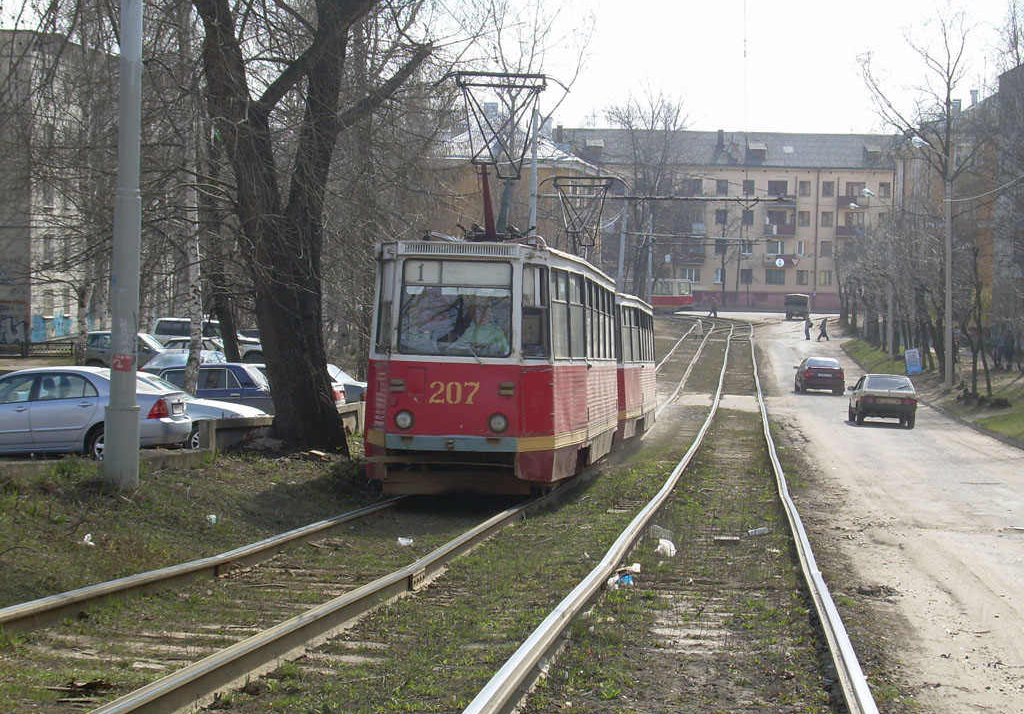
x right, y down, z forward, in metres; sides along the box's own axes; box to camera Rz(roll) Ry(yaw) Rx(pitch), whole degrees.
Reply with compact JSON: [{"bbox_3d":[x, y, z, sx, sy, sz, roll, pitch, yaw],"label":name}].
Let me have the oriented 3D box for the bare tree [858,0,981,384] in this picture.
[{"bbox_3d":[16.400,-6.600,86.500,5.000,15.200,5.000,1,3,0],"label":"bare tree"}]

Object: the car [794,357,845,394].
[{"bbox_3d":[11.850,0.680,83.000,1.680,1.420,4.200,2,1,3],"label":"car"}]

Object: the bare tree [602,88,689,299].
[{"bbox_3d":[9.149,-10.040,148.000,6.000,17.000,6.000,1,3,0],"label":"bare tree"}]

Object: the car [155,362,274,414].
[{"bbox_3d":[-6.130,0.840,42.600,4.150,1.440,1.610,2,1,5],"label":"car"}]

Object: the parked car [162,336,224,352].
[{"bbox_3d":[-11.700,0.010,78.000,4.300,1.400,1.680,2,1,5],"label":"parked car"}]

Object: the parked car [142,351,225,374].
[{"bbox_3d":[-7.750,0.520,53.800,1.680,1.400,4.100,2,3,12],"label":"parked car"}]

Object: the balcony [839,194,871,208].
[{"bbox_3d":[32.600,-14.750,206.000,3.000,1.200,1.000,1,3,-3],"label":"balcony"}]

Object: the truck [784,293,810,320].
[{"bbox_3d":[23.797,-4.084,180.000,2.000,2.150,4.600,1,3,6],"label":"truck"}]

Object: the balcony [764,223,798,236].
[{"bbox_3d":[25.541,-11.971,205.500,3.050,1.150,0.950,1,3,-3],"label":"balcony"}]

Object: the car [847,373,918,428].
[{"bbox_3d":[10.440,1.220,60.900,1.680,1.420,4.020,3,1,7],"label":"car"}]

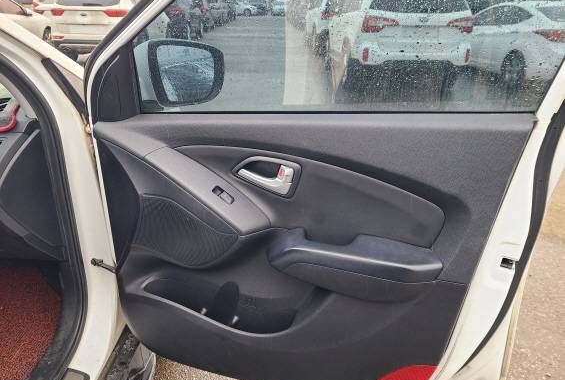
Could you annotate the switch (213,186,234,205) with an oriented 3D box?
[{"bbox_3d":[-0.127,0.012,0.917,0.050,0.020,0.012,37,-5,22],"label":"switch"}]

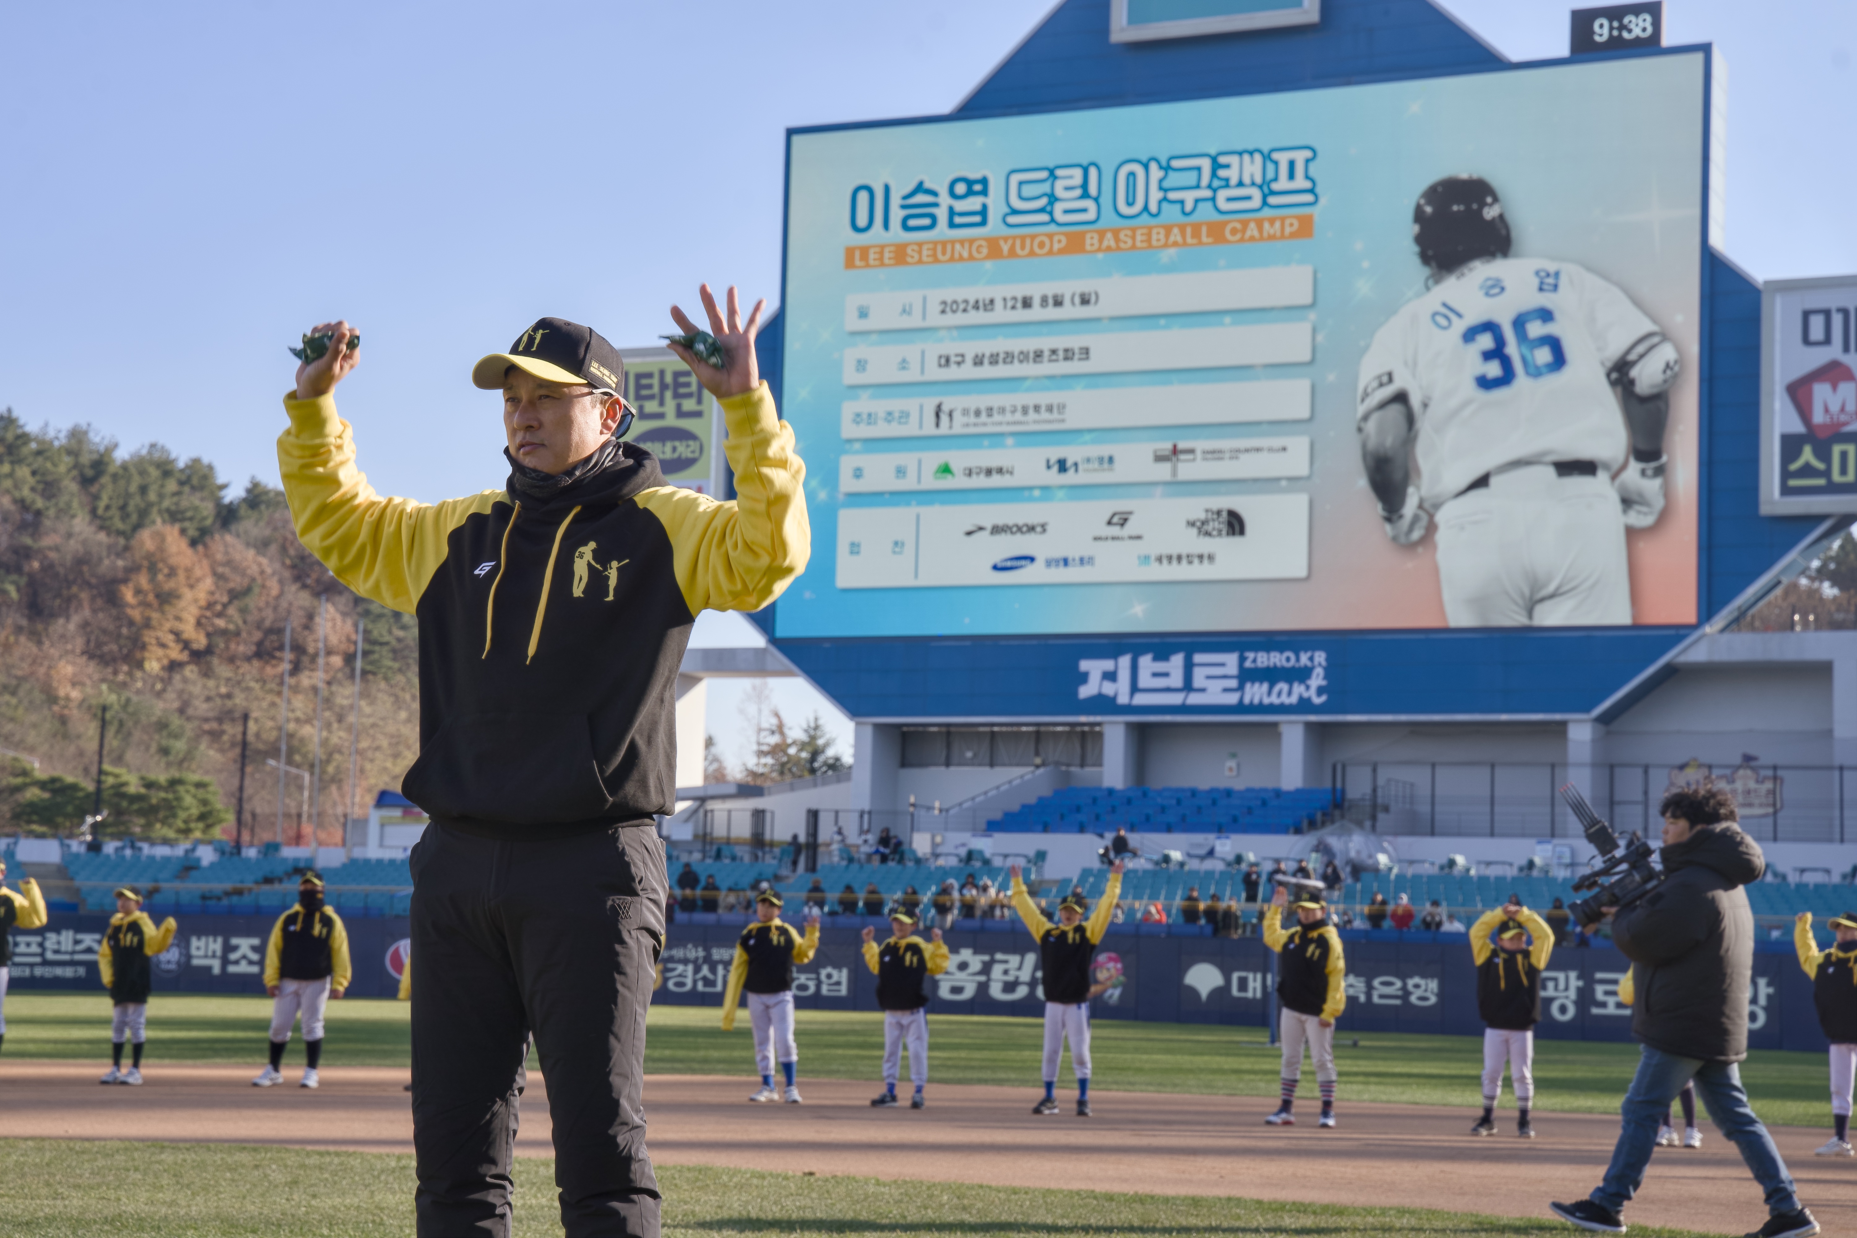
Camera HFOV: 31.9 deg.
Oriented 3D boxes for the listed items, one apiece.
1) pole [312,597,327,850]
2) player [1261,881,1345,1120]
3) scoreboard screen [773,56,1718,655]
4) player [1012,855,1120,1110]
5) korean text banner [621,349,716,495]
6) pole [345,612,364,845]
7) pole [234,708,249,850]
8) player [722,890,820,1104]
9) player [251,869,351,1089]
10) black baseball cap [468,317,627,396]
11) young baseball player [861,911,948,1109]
[{"bbox_3d":[-21.742,3.860,116.000,0.180,9.490,0.180,3,-6,-11],"label":"pole"},{"bbox_3d":[2.440,2.510,21.100,0.520,1.570,0.380,-1,-6,25],"label":"player"},{"bbox_3d":[10.717,-9.523,121.040,36.000,20.250,0.600,-1,-6,25],"label":"scoreboard screen"},{"bbox_3d":[0.929,2.473,21.800,0.740,1.690,0.360,1,-6,11],"label":"player"},{"bbox_3d":[-11.241,-6.954,132.291,6.700,8.300,0.500,-1,-6,25],"label":"korean text banner"},{"bbox_3d":[-20.457,4.197,116.000,0.180,8.610,0.180,3,-6,-10],"label":"pole"},{"bbox_3d":[-23.208,5.552,110.000,0.200,4.920,0.200,3,-6,-12],"label":"pole"},{"bbox_3d":[-1.075,2.581,22.200,0.630,1.440,0.360,1,-6,7],"label":"player"},{"bbox_3d":[-4.306,2.486,22.350,0.650,1.470,0.360,3,-6,-9],"label":"player"},{"bbox_3d":[-0.594,-0.413,5.150,0.182,0.140,0.272,-2,-7,35],"label":"black baseball cap"},{"bbox_3d":[-0.152,2.622,21.900,0.570,1.360,0.360,1,-6,10],"label":"young baseball player"}]

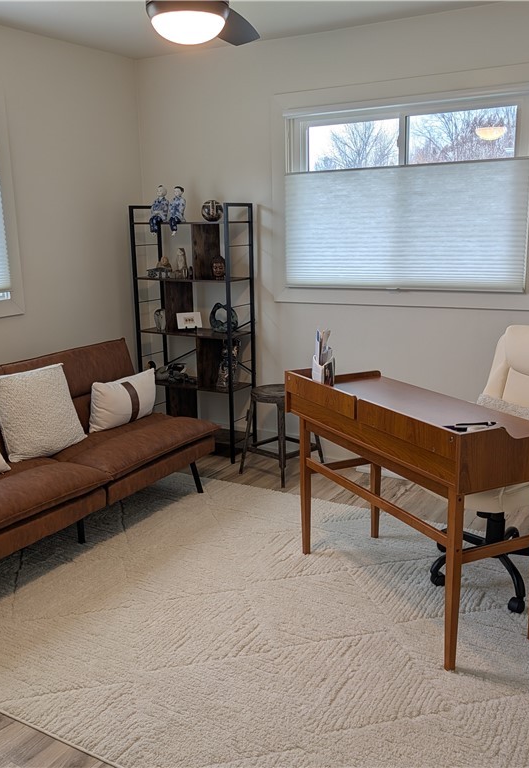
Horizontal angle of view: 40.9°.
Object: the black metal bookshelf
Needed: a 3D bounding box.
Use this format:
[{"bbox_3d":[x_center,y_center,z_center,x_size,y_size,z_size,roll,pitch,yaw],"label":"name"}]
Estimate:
[{"bbox_3d":[-0.428,-0.320,4.405,0.700,1.535,0.270,6,15,30],"label":"black metal bookshelf"}]

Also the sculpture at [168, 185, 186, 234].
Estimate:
[{"bbox_3d":[-0.506,-1.010,4.144,0.085,0.280,0.095,6,15,30],"label":"sculpture"}]

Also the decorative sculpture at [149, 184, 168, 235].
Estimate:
[{"bbox_3d":[-0.622,-1.029,4.209,0.095,0.291,0.100,6,15,30],"label":"decorative sculpture"}]

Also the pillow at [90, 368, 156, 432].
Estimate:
[{"bbox_3d":[-0.764,0.081,3.823,0.130,0.280,0.480,-1,10,33],"label":"pillow"}]

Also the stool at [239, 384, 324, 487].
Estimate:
[{"bbox_3d":[0.097,0.280,4.072,0.360,0.490,0.360,11,18,43],"label":"stool"}]

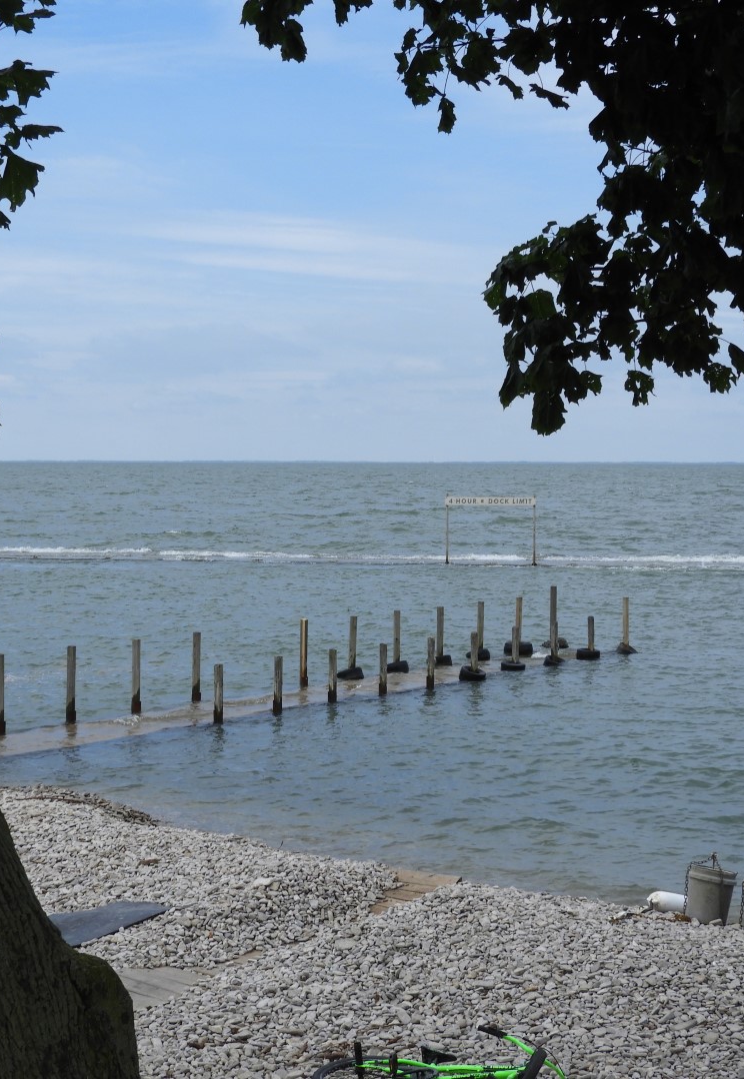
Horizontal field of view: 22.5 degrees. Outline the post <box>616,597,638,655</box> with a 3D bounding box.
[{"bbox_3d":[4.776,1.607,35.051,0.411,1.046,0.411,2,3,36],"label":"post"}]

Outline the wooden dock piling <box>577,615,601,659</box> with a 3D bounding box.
[{"bbox_3d":[3.954,1.780,34.064,0.430,0.778,0.430,0,2,0],"label":"wooden dock piling"}]

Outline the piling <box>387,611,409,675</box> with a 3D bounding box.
[{"bbox_3d":[0.441,1.729,31.804,0.373,1.053,0.373,2,3,36],"label":"piling"}]

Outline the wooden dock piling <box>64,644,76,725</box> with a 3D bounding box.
[{"bbox_3d":[-4.099,1.978,25.463,0.113,1.068,0.113,2,3,36],"label":"wooden dock piling"}]

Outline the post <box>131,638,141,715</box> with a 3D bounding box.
[{"bbox_3d":[-3.337,1.943,26.491,0.113,1.055,0.113,2,3,36],"label":"post"}]

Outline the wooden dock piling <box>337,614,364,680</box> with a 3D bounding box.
[{"bbox_3d":[-0.351,1.777,30.842,0.427,1.035,0.427,0,2,0],"label":"wooden dock piling"}]

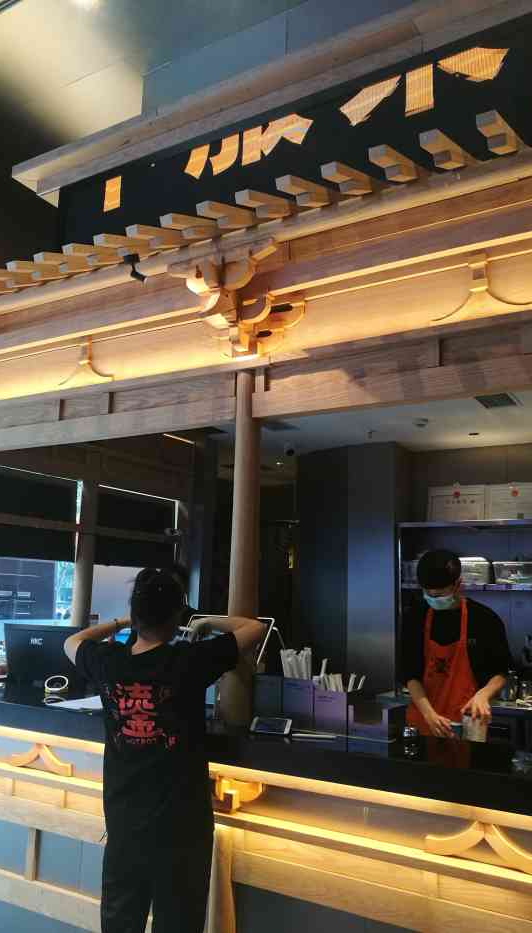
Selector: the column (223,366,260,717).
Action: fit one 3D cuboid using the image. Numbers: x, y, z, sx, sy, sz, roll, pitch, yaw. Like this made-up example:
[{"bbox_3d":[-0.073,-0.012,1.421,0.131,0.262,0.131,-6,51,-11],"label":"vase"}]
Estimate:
[{"bbox_3d":[-0.092,0.311,3.028,0.124,1.424,0.124,1,-10,0],"label":"column"}]

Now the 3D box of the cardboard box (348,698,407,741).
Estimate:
[{"bbox_3d":[0.404,0.919,2.633,0.150,0.114,0.167,-5,-11,31],"label":"cardboard box"}]

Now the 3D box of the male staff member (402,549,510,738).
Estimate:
[{"bbox_3d":[0.757,1.165,2.857,0.470,1.680,0.400,-5,-11,31],"label":"male staff member"}]

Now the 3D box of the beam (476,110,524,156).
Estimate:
[{"bbox_3d":[0.780,-1.087,2.409,0.060,0.066,0.394,-5,7,31],"label":"beam"}]

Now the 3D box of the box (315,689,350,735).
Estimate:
[{"bbox_3d":[0.275,0.919,2.750,0.138,0.161,0.135,-5,-11,31],"label":"box"}]

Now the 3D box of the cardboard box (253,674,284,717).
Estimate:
[{"bbox_3d":[0.041,0.923,2.892,0.138,0.190,0.135,-5,-11,31],"label":"cardboard box"}]

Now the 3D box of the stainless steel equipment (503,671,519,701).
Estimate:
[{"bbox_3d":[1.426,1.281,4.246,0.111,0.164,0.111,-5,-11,31],"label":"stainless steel equipment"}]

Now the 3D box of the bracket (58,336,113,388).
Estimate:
[{"bbox_3d":[-0.894,-0.523,3.684,0.363,0.258,0.051,-5,-11,31],"label":"bracket"}]

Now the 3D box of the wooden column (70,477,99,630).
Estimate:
[{"bbox_3d":[-1.178,0.661,4.692,0.115,1.120,0.115,-5,-11,31],"label":"wooden column"}]

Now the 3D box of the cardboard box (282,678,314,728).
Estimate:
[{"bbox_3d":[0.159,0.903,2.774,0.130,0.183,0.146,-5,-11,31],"label":"cardboard box"}]

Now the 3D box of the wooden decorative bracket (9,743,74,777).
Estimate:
[{"bbox_3d":[-0.944,1.243,3.114,0.375,0.110,0.050,-5,-11,31],"label":"wooden decorative bracket"}]

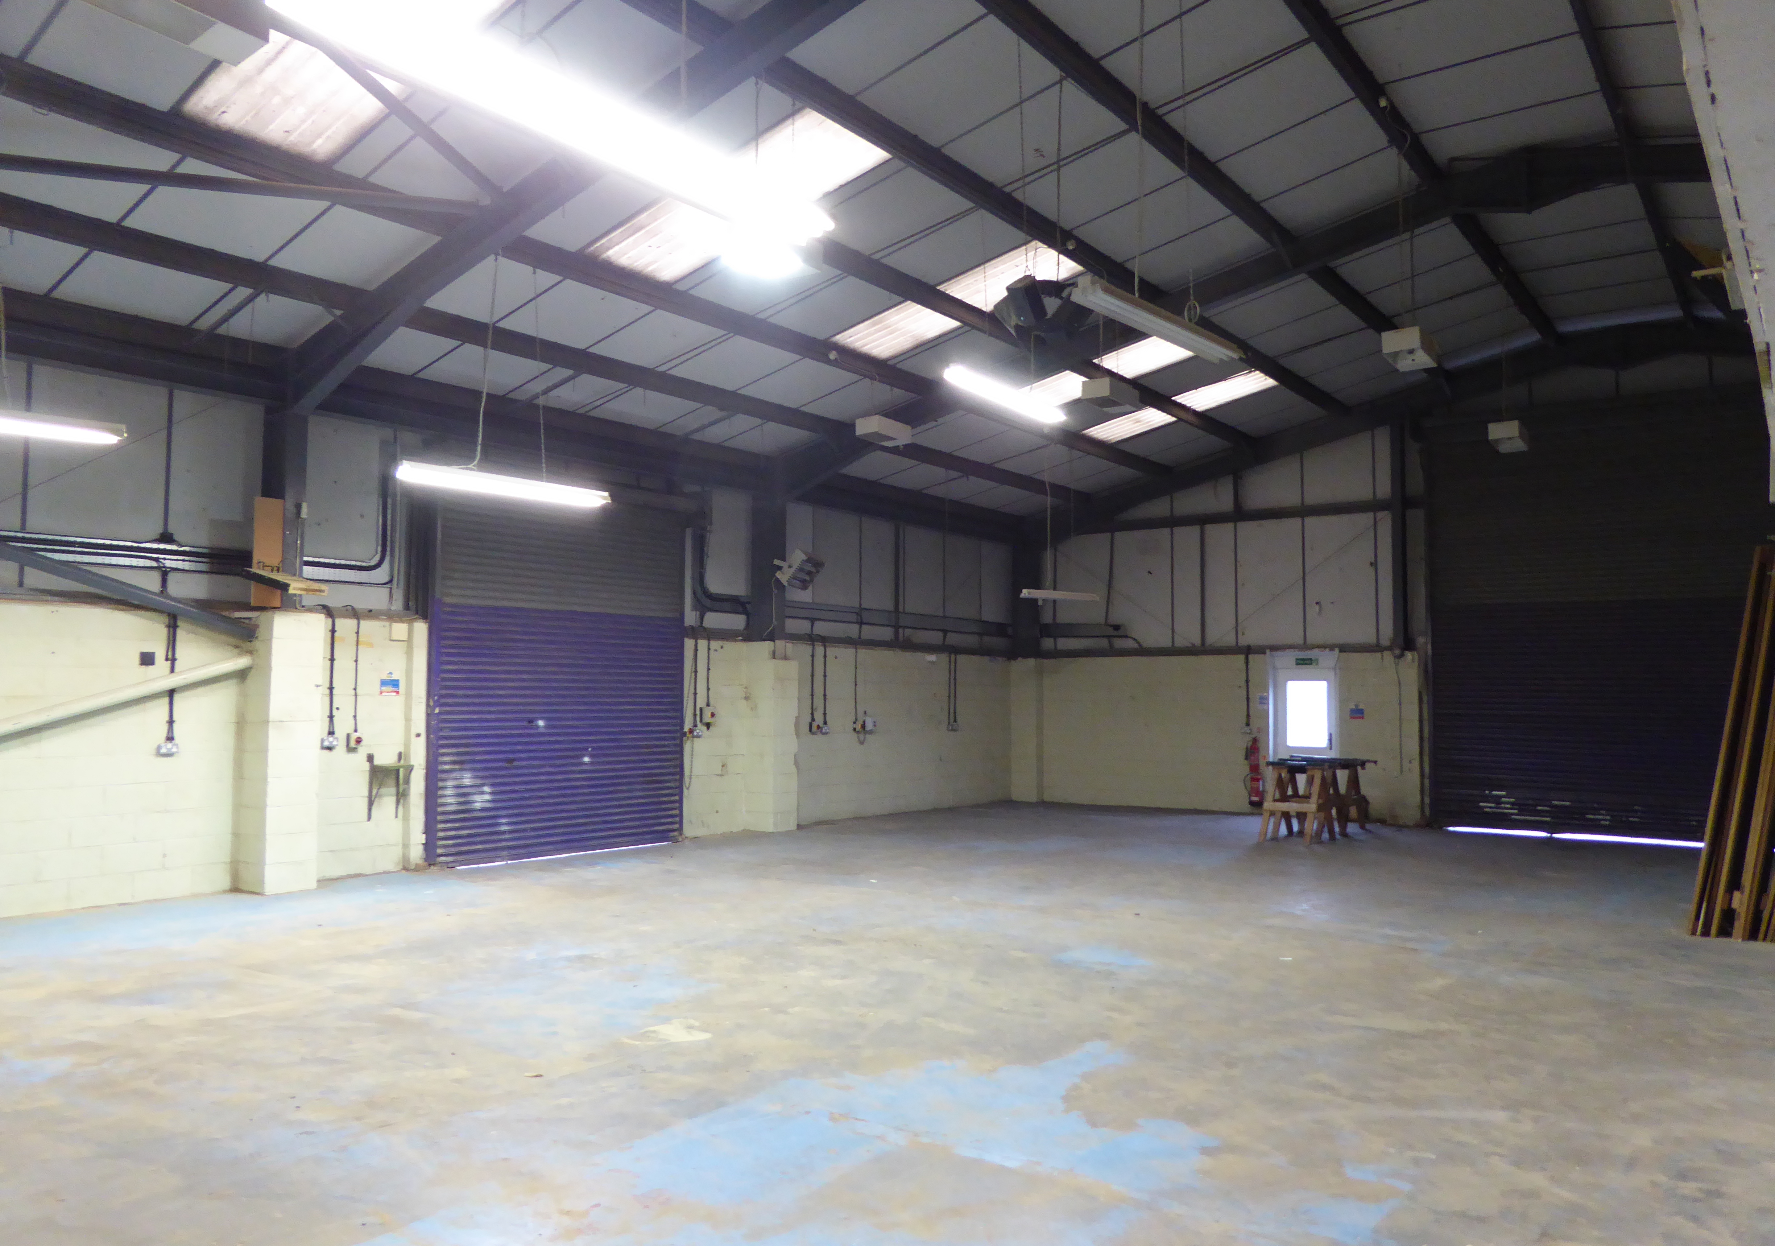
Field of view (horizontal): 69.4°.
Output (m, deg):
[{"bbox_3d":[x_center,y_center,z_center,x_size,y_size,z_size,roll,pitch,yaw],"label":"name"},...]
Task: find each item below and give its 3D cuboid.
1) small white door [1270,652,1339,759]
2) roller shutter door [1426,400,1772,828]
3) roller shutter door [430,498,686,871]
[{"bbox_3d":[5.775,1.551,17.745,0.930,2.270,0.220,-2,-4,37],"label":"small white door"},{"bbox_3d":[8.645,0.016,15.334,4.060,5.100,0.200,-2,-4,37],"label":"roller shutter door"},{"bbox_3d":[-3.249,0.507,13.104,0.160,3.680,3.130,-2,-4,37],"label":"roller shutter door"}]

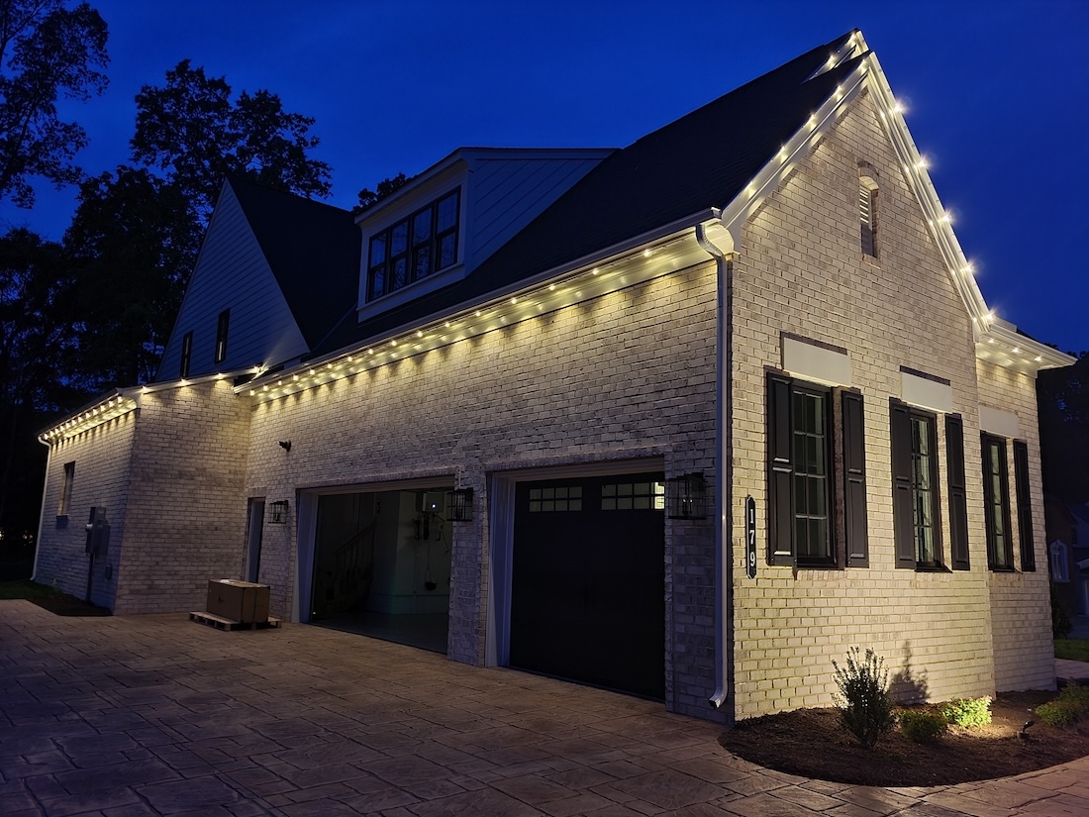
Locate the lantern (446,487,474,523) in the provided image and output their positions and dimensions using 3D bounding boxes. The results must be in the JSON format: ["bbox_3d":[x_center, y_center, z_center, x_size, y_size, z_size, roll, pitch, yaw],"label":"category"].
[{"bbox_3d":[-1.003,1.163,9.832,0.240,0.380,0.220,9,-12,-37],"label":"lantern"}]

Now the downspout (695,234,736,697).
[{"bbox_3d":[1.391,0.409,6.839,0.320,4.070,0.090,9,-12,-37],"label":"downspout"}]

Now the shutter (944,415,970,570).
[{"bbox_3d":[4.574,0.925,9.076,0.370,1.700,0.040,9,-12,-38],"label":"shutter"}]

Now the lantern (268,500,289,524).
[{"bbox_3d":[-4.478,1.750,13.844,0.290,0.380,0.210,9,-12,-38],"label":"lantern"}]

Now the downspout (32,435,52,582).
[{"bbox_3d":[-12.906,2.523,20.799,0.350,3.650,0.100,10,-12,-39],"label":"downspout"}]

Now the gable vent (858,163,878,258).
[{"bbox_3d":[3.378,-2.049,8.620,0.370,0.980,0.100,9,-12,-38],"label":"gable vent"}]

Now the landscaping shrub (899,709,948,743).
[{"bbox_3d":[3.147,2.638,6.780,0.390,0.260,0.380,9,-12,-37],"label":"landscaping shrub"}]

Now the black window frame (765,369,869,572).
[{"bbox_3d":[2.458,0.602,7.475,1.600,1.700,0.140,9,-12,-38],"label":"black window frame"}]

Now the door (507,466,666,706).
[{"bbox_3d":[0.465,1.751,8.450,0.080,2.120,2.640,9,-12,-37],"label":"door"}]

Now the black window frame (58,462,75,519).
[{"bbox_3d":[-10.953,1.876,18.919,0.120,1.220,1.100,10,-12,-39],"label":"black window frame"}]

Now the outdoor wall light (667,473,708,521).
[{"bbox_3d":[1.233,0.766,7.032,0.240,0.380,0.220,9,-12,-37],"label":"outdoor wall light"}]

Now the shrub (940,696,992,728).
[{"bbox_3d":[3.949,2.833,7.650,0.460,0.280,0.450,9,-12,-38],"label":"shrub"}]

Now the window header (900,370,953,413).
[{"bbox_3d":[4.166,-0.156,8.899,1.100,0.320,0.050,9,-12,-38],"label":"window header"}]

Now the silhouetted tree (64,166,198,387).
[{"bbox_3d":[-15.160,-2.433,30.000,5.600,13.000,5.600,7,-11,-26],"label":"silhouetted tree"}]

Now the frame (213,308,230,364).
[{"bbox_3d":[-7.268,-1.618,18.456,0.100,1.200,0.740,10,-12,-38],"label":"frame"}]

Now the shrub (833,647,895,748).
[{"bbox_3d":[2.525,2.286,6.480,0.470,0.760,0.470,9,-12,-37],"label":"shrub"}]

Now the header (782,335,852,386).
[{"bbox_3d":[2.572,-0.425,7.643,1.100,0.320,0.050,9,-12,-38],"label":"header"}]

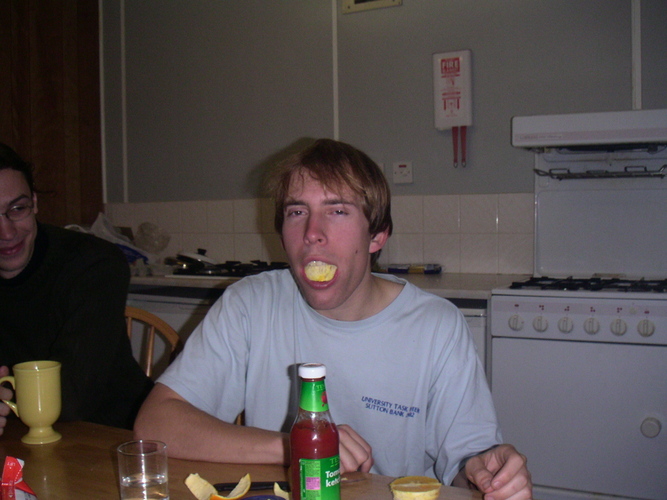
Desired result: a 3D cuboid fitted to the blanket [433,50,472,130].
[{"bbox_3d":[0.466,-0.622,2.852,0.144,0.292,0.042,1,3,28],"label":"blanket"}]

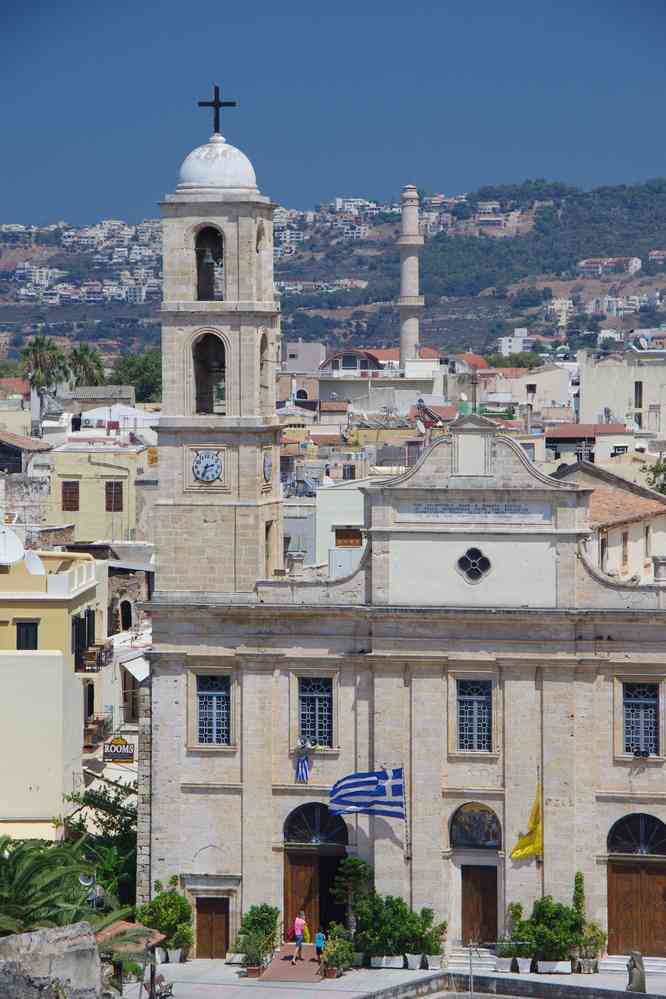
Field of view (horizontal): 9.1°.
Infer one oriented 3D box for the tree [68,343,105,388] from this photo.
[{"bbox_3d":[-19.533,-6.952,330.209,3.000,11.000,3.000,0,2,13],"label":"tree"}]

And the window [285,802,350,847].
[{"bbox_3d":[-0.521,10.276,131.398,1.980,1.350,0.180,0,2,12],"label":"window"}]

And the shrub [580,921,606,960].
[{"bbox_3d":[8.327,14.093,133.024,0.749,1.028,0.750,0,3,10],"label":"shrub"}]

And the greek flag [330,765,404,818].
[{"bbox_3d":[1.042,9.111,129.425,2.350,1.600,0.400,0,2,12],"label":"greek flag"}]

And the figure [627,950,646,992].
[{"bbox_3d":[9.098,14.150,124.774,0.600,1.265,0.550,-1,2,-24],"label":"figure"}]

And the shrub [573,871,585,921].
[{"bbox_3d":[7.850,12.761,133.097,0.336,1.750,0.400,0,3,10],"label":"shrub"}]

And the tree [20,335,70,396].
[{"bbox_3d":[-22.783,-7.336,330.218,3.900,11.500,3.900,0,2,13],"label":"tree"}]

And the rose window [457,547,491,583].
[{"bbox_3d":[4.521,2.090,133.934,1.076,1.138,0.200,0,3,10],"label":"rose window"}]

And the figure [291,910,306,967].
[{"bbox_3d":[-1.106,14.070,133.417,0.520,1.670,0.550,0,3,10],"label":"figure"}]

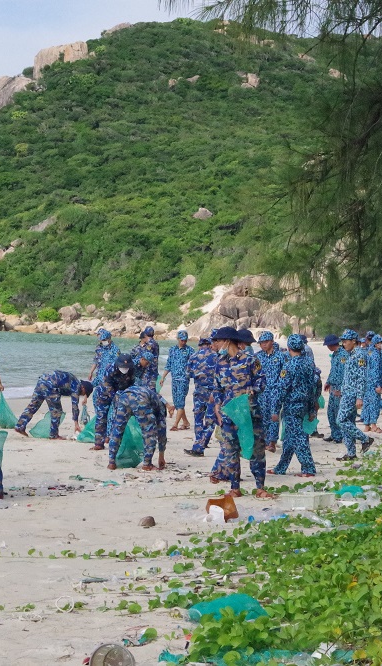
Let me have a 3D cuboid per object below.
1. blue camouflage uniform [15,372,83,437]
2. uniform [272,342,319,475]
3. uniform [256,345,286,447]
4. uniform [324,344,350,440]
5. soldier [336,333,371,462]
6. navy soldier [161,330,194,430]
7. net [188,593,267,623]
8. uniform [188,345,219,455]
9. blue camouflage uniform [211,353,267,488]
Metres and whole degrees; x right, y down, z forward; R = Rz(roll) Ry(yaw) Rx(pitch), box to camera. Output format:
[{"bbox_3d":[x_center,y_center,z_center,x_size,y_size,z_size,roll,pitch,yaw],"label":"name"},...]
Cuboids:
[{"bbox_3d":[-2.191,1.131,31.400,1.100,1.084,0.550,0,0,9],"label":"blue camouflage uniform"},{"bbox_3d":[1.191,0.834,23.000,0.540,1.640,0.520,0,0,-34],"label":"uniform"},{"bbox_3d":[1.125,0.881,28.300,0.530,1.550,0.420,0,0,22],"label":"uniform"},{"bbox_3d":[2.221,0.929,30.200,0.360,1.430,0.460,0,0,-22],"label":"uniform"},{"bbox_3d":[2.110,0.794,25.800,0.540,1.710,0.480,0,0,-30],"label":"soldier"},{"bbox_3d":[-0.220,0.805,33.900,0.580,1.690,0.400,0,0,0],"label":"navy soldier"},{"bbox_3d":[0.199,1.508,10.900,0.440,0.190,0.320,0,1,0],"label":"net"},{"bbox_3d":[0.183,0.942,28.100,0.520,1.540,0.420,0,1,-27],"label":"uniform"},{"bbox_3d":[0.461,0.862,19.800,0.540,1.390,0.380,0,0,20],"label":"blue camouflage uniform"}]

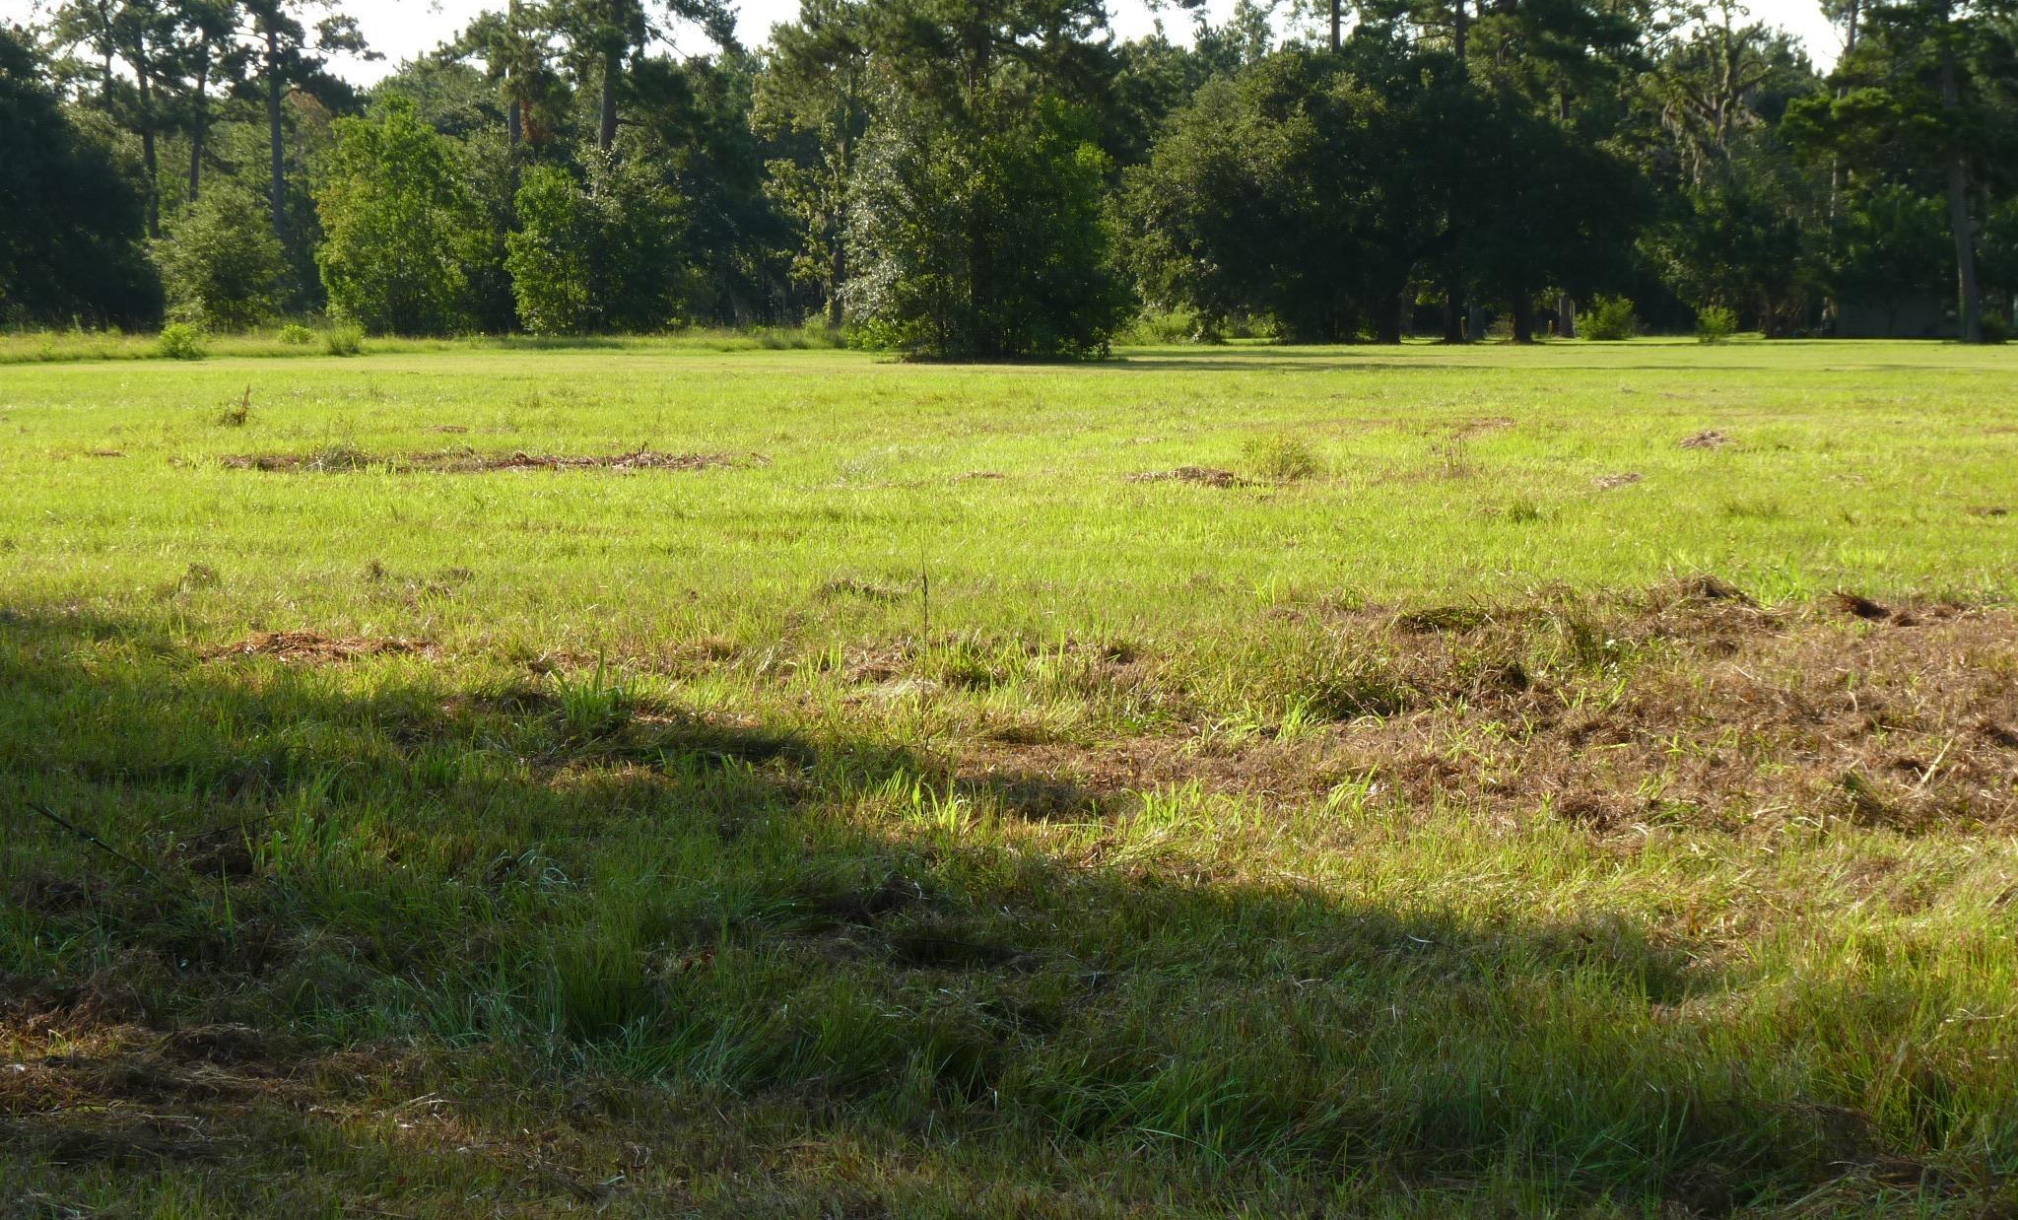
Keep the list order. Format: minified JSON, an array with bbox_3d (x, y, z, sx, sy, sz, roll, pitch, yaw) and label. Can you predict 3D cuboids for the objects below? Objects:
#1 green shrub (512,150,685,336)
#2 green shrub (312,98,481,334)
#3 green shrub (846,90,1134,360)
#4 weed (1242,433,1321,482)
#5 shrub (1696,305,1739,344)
[{"bbox_3d":[-12.611,-11.256,145.000,5.616,5.713,4.773,0,4,-5],"label":"green shrub"},{"bbox_3d":[-18.969,-12.270,147.000,5.301,7.509,4.771,0,4,-7],"label":"green shrub"},{"bbox_3d":[-0.497,-10.102,124.000,7.576,7.080,6.440,0,4,0],"label":"green shrub"},{"bbox_3d":[2.368,-1.328,41.000,0.698,0.401,0.593,0,4,3],"label":"weed"},{"bbox_3d":[23.262,-9.367,155.000,1.449,1.294,1.377,1,4,9],"label":"shrub"}]

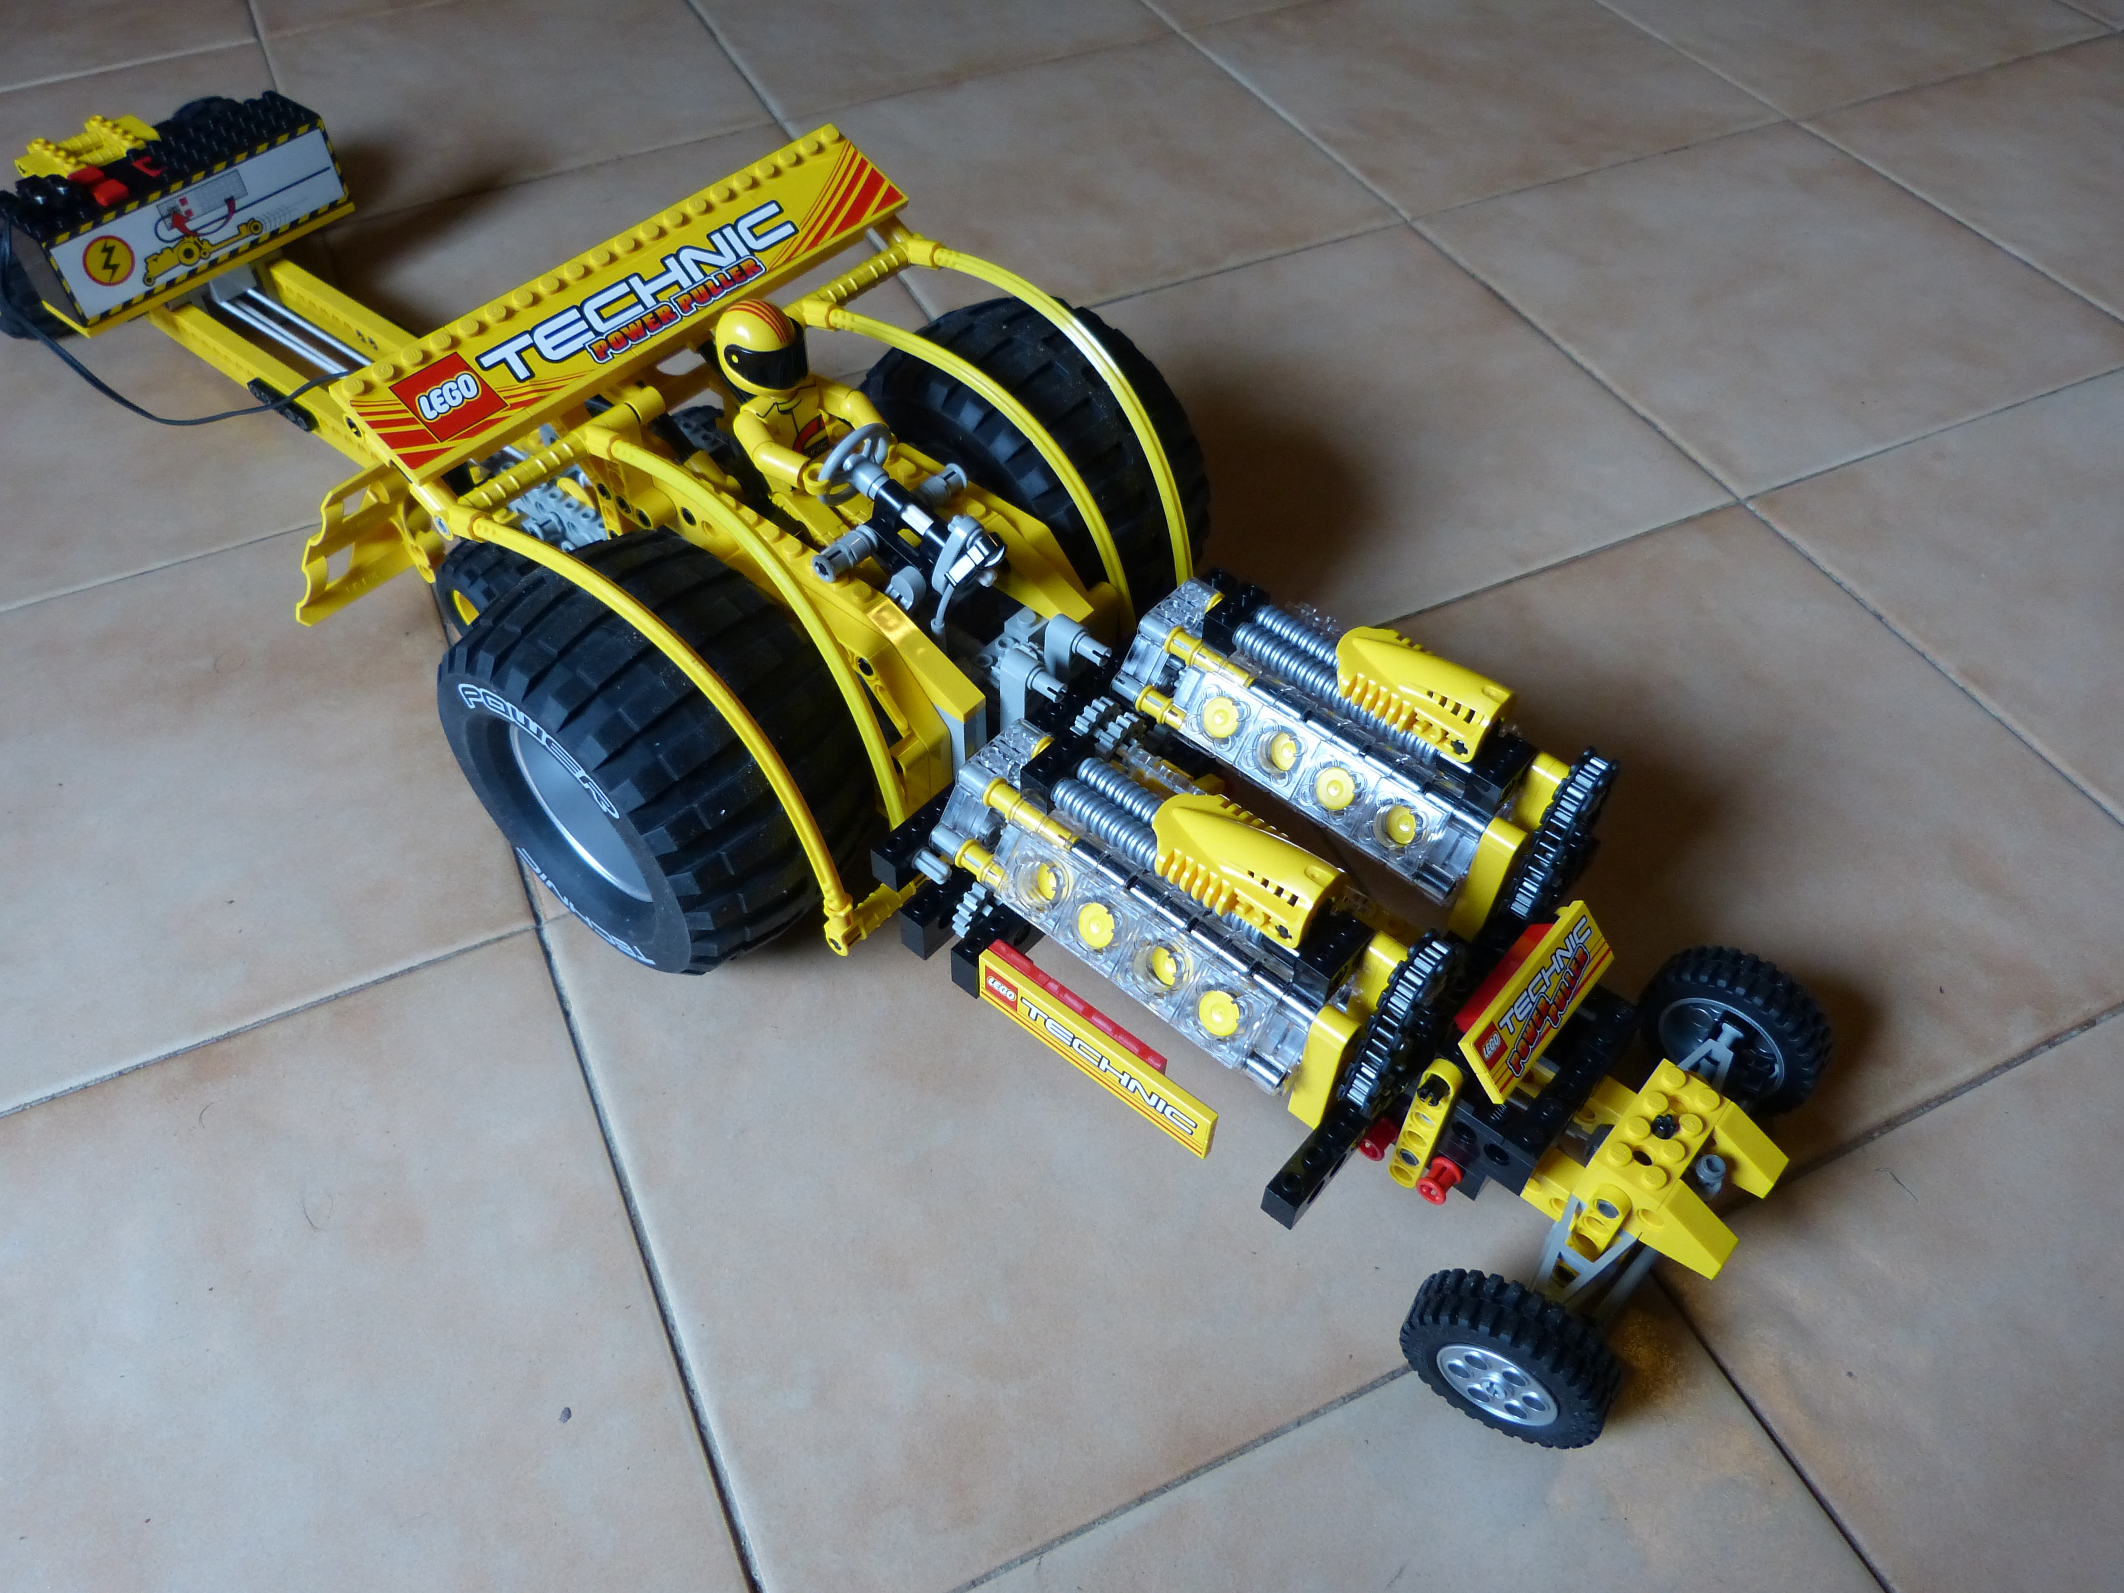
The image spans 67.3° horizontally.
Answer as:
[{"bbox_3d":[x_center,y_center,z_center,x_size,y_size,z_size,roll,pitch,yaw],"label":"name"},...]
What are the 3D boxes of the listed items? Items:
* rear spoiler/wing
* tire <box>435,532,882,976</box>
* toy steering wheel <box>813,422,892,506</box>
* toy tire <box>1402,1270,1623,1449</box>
[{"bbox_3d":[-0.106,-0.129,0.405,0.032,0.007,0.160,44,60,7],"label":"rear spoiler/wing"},{"bbox_3d":[-0.101,-0.010,0.403,0.108,0.108,0.061,32,57,26],"label":"tire"},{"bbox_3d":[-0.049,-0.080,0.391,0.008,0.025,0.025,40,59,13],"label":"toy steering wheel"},{"bbox_3d":[0.093,0.117,0.331,0.043,0.043,0.015,25,54,21],"label":"toy tire"}]

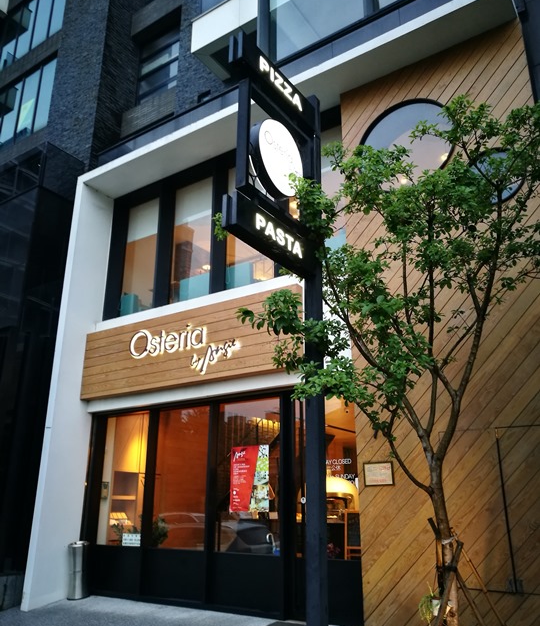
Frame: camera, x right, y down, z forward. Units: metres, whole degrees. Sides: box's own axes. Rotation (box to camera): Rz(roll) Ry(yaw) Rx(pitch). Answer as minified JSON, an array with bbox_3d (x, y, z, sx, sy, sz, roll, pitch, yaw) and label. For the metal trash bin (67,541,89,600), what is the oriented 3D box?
[{"bbox_3d":[-2.779,3.733,8.151,0.228,0.755,0.228,-12,-22,31],"label":"metal trash bin"}]

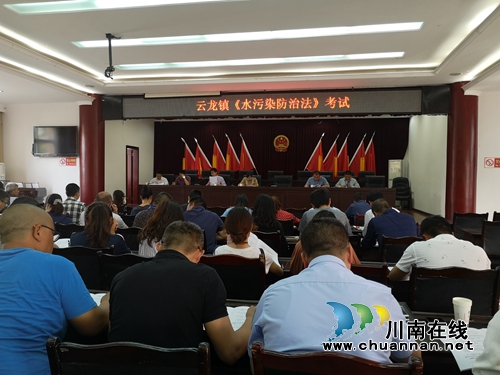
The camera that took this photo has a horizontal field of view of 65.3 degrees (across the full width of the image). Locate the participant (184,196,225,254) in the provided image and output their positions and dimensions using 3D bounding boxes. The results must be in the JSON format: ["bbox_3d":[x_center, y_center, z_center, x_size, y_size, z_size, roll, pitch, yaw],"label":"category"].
[{"bbox_3d":[-0.458,0.681,3.577,0.500,1.230,0.780,1,2,11],"label":"participant"}]

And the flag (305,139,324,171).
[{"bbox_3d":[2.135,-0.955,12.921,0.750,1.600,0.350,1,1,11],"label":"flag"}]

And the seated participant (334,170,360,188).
[{"bbox_3d":[2.408,0.180,9.667,0.600,1.170,0.750,1,2,11],"label":"seated participant"}]

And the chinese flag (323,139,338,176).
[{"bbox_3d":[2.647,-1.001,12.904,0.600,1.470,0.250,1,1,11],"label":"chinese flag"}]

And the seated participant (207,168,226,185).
[{"bbox_3d":[-0.907,0.090,10.720,0.540,1.220,0.700,1,1,11],"label":"seated participant"}]

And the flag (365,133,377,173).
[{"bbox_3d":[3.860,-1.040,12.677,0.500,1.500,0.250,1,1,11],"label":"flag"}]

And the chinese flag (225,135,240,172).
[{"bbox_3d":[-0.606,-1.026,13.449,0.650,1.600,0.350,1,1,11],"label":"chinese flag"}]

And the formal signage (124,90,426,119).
[{"bbox_3d":[0.293,-1.952,9.150,7.100,0.520,0.140,1,2,11],"label":"formal signage"}]

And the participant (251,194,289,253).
[{"bbox_3d":[0.153,0.666,3.919,0.470,1.210,0.800,1,1,11],"label":"participant"}]

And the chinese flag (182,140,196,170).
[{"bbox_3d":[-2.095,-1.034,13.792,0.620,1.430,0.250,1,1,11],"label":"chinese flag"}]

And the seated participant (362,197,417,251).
[{"bbox_3d":[1.230,0.722,3.550,0.520,1.240,0.740,1,1,5],"label":"seated participant"}]

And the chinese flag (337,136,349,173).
[{"bbox_3d":[2.867,-0.935,12.155,0.480,1.300,0.200,1,2,11],"label":"chinese flag"}]

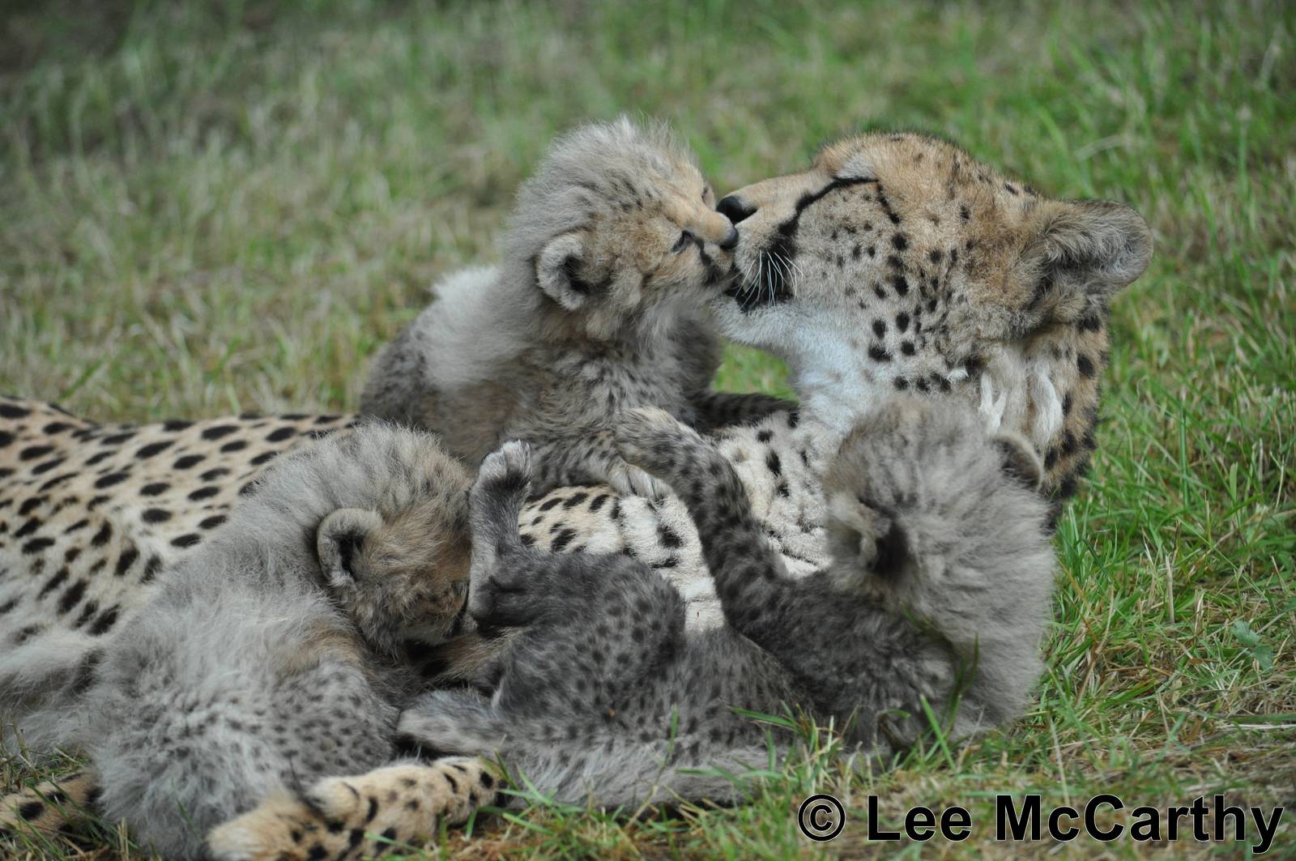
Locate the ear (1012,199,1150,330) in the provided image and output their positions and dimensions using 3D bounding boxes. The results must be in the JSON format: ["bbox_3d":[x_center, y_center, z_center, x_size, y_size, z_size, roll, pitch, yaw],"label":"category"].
[{"bbox_3d":[0.251,-0.095,4.830,0.080,0.072,0.045,-13,25,6],"label":"ear"}]

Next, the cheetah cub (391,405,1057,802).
[{"bbox_3d":[0.044,0.099,4.720,0.360,0.210,0.185,-8,-7,0],"label":"cheetah cub"}]

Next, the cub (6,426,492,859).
[{"bbox_3d":[-0.218,0.118,4.680,0.290,0.210,0.190,-9,14,-39],"label":"cub"}]

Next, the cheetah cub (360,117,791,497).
[{"bbox_3d":[-0.053,-0.070,4.870,0.260,0.210,0.165,6,13,30],"label":"cheetah cub"}]

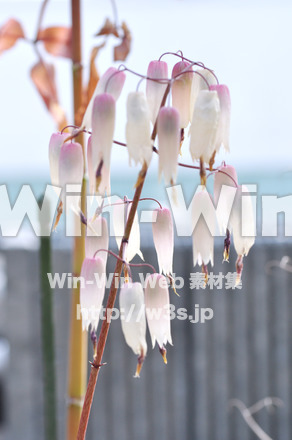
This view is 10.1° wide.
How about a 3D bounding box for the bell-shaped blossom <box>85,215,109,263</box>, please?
[{"bbox_3d":[-0.029,0.017,0.970,0.013,0.039,0.013,0,2,0],"label":"bell-shaped blossom"}]

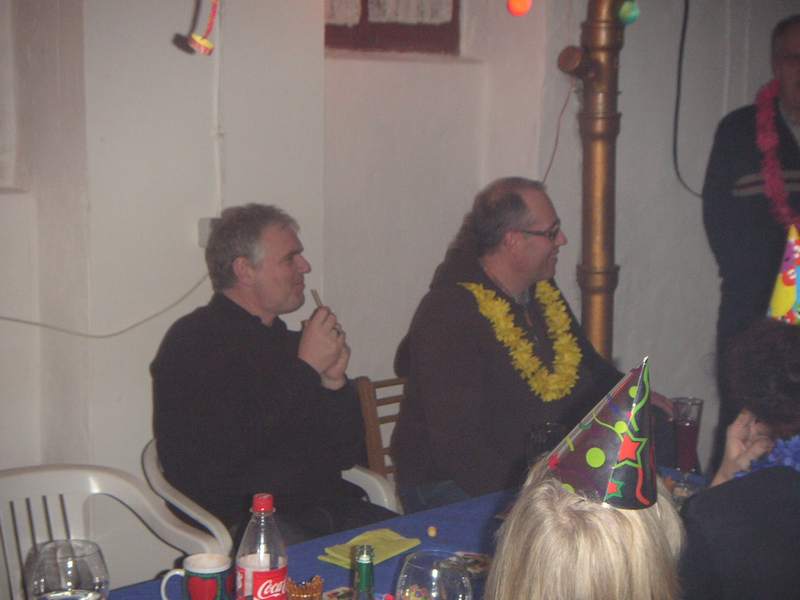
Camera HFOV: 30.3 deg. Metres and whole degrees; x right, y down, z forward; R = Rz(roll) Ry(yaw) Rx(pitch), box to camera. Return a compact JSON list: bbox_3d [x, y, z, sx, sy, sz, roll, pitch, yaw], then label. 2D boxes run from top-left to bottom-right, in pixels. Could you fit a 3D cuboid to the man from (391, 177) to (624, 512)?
[{"bbox_3d":[0.350,0.420,3.500,0.660,1.380,0.820,-6,9,-44],"label":"man"}]

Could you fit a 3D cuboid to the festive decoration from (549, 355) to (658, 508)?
[{"bbox_3d":[0.240,0.130,1.575,0.128,0.152,0.128,17,17,0],"label":"festive decoration"}]

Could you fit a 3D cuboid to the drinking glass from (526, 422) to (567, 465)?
[{"bbox_3d":[0.314,0.352,3.160,0.084,0.160,0.084,0,7,0],"label":"drinking glass"}]

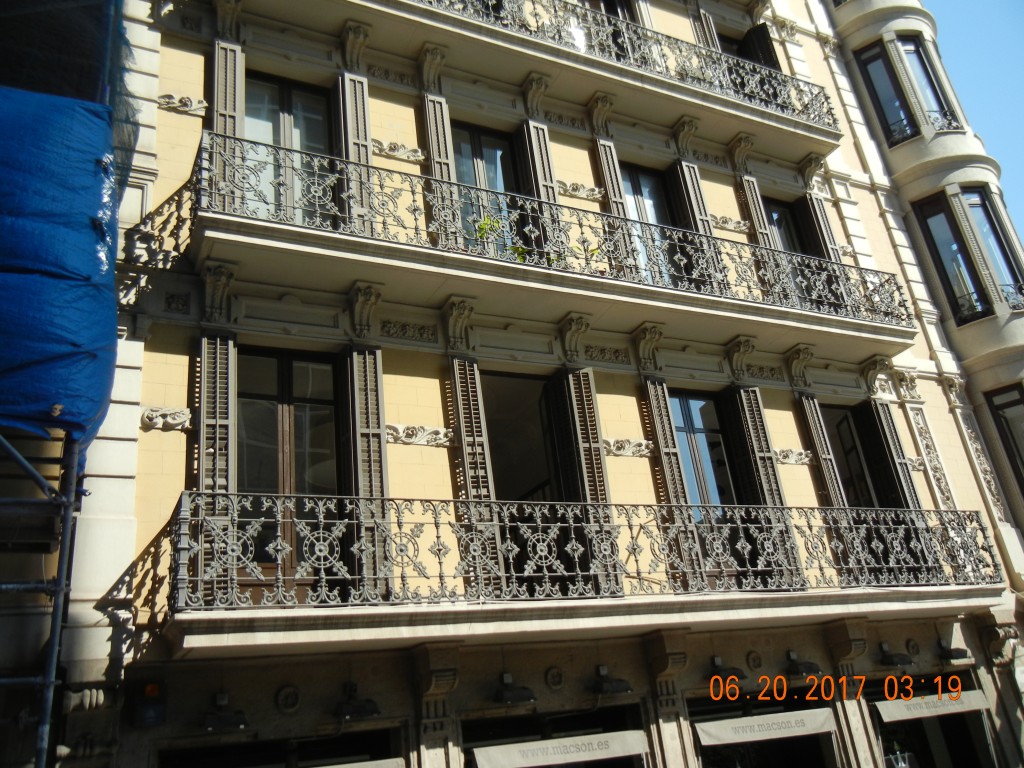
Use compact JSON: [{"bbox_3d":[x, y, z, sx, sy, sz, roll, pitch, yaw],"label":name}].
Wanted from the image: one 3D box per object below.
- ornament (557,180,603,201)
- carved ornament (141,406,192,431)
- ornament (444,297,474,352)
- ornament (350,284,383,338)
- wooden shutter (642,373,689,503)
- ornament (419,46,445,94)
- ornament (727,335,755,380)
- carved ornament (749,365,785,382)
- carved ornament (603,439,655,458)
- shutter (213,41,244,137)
[{"bbox_3d":[1.022,-2.828,13.025,0.810,0.230,0.100,5,-27,-27],"label":"ornament"},{"bbox_3d":[-3.349,0.324,8.652,0.500,0.250,0.120,5,-28,-28],"label":"carved ornament"},{"bbox_3d":[-0.636,-0.711,10.790,0.300,0.620,0.350,5,-27,-27],"label":"ornament"},{"bbox_3d":[-1.637,-0.803,10.071,0.316,0.585,0.300,6,-27,-27],"label":"ornament"},{"bbox_3d":[2.067,1.269,11.087,0.310,2.940,0.100,5,-27,-27],"label":"wooden shutter"},{"bbox_3d":[-1.053,-4.280,12.113,0.320,0.500,0.360,5,-27,-27],"label":"ornament"},{"bbox_3d":[3.350,-0.330,12.664,0.308,0.593,0.300,6,-27,-27],"label":"ornament"},{"bbox_3d":[3.666,-0.163,12.836,0.710,0.230,0.080,5,-27,-27],"label":"carved ornament"},{"bbox_3d":[1.454,0.799,11.073,0.830,0.250,0.110,5,-27,-27],"label":"carved ornament"},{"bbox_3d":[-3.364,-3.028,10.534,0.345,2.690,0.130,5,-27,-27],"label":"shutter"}]

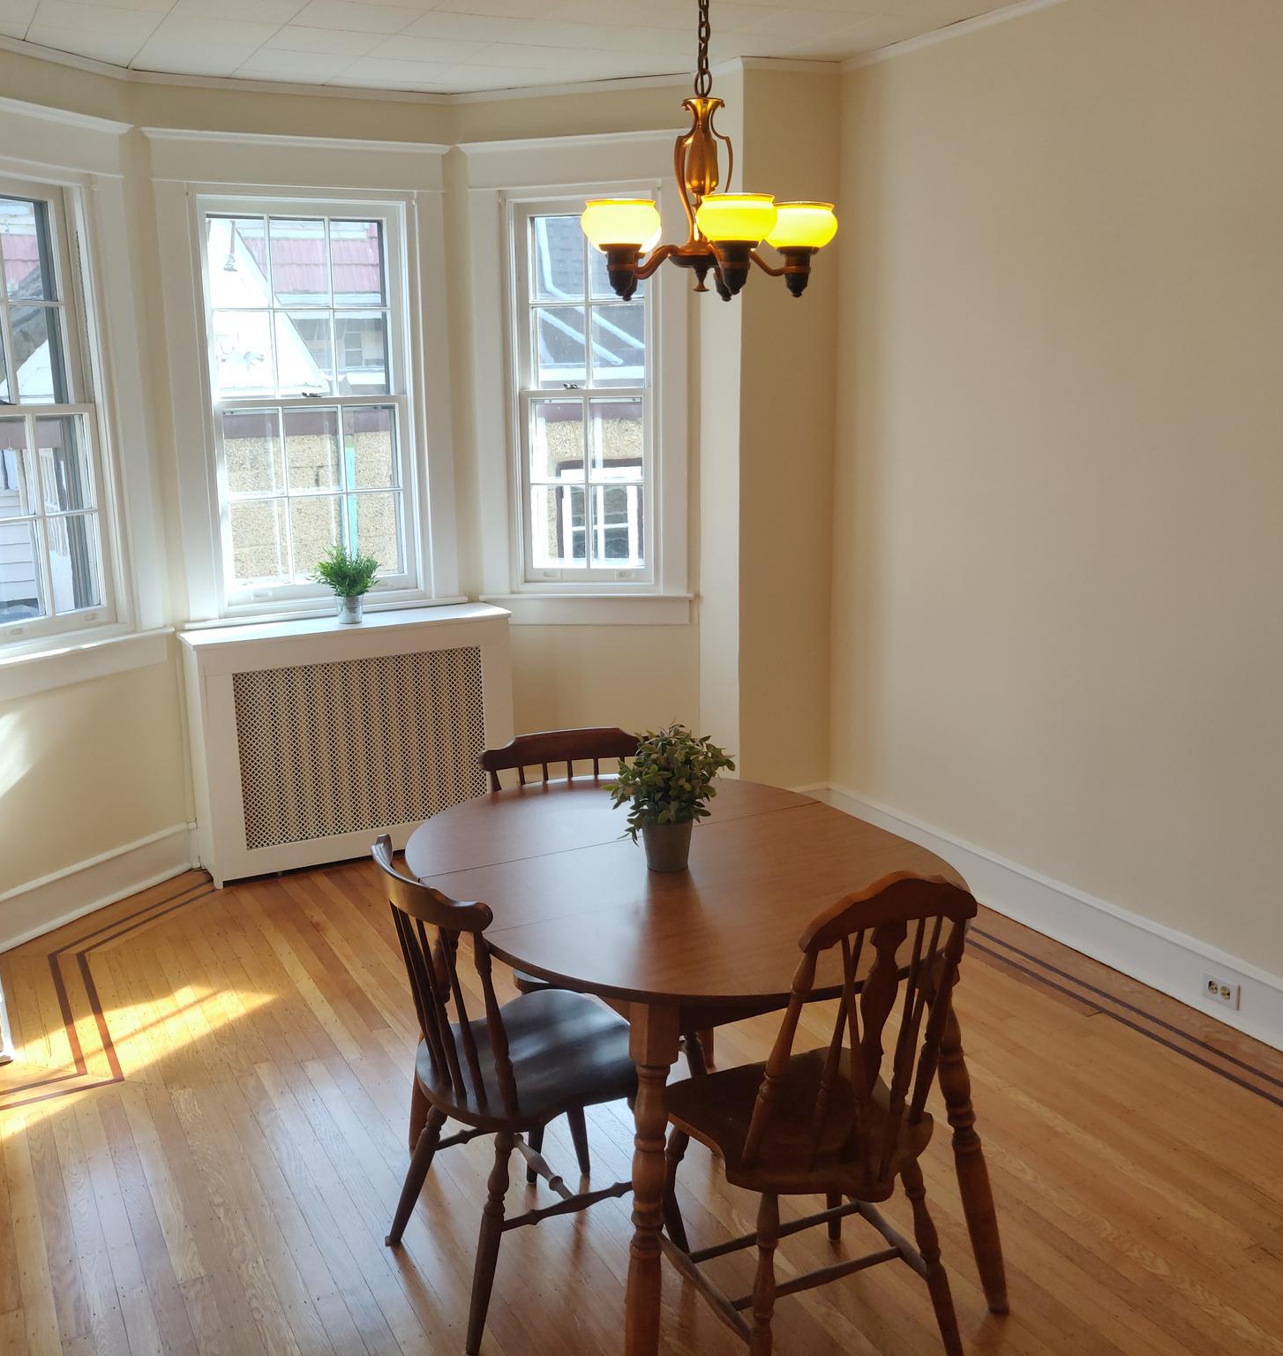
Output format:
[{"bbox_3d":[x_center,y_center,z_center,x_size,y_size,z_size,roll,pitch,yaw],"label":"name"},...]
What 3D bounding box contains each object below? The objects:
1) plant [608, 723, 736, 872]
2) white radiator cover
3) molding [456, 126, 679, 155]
[{"bbox_3d":[0.056,0.219,2.385,0.230,0.270,0.220,-1,13,0],"label":"plant"},{"bbox_3d":[-1.002,0.211,4.628,1.090,0.826,0.290,-7,14,-26],"label":"white radiator cover"},{"bbox_3d":[-0.225,-1.794,4.364,0.830,0.045,0.060,3,13,15],"label":"molding"}]

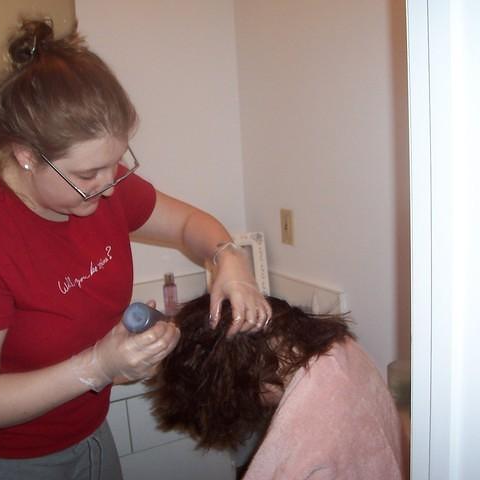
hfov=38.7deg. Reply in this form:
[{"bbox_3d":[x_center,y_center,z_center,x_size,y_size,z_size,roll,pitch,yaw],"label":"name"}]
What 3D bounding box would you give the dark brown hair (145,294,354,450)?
[{"bbox_3d":[-0.006,0.178,1.100,0.295,0.200,0.220,-39,6,3],"label":"dark brown hair"}]

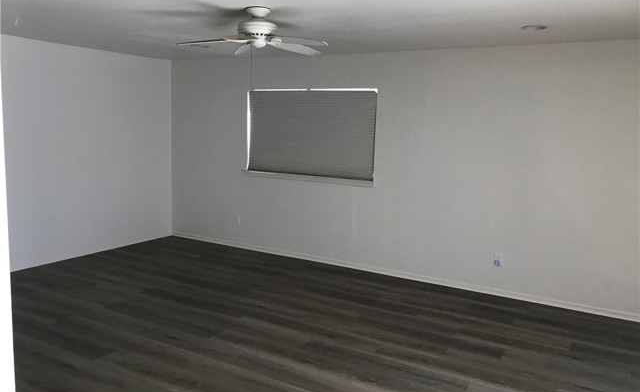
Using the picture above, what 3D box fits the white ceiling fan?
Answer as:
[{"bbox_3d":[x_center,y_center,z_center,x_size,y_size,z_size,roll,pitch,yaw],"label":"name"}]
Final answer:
[{"bbox_3d":[-0.430,-1.201,3.720,1.100,0.285,1.130,6,9,29],"label":"white ceiling fan"}]

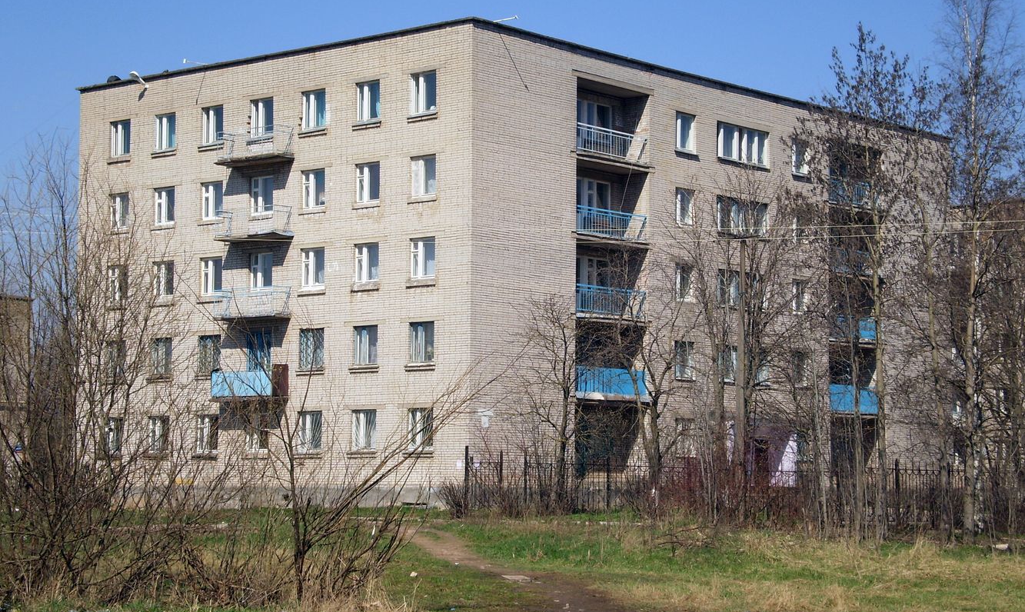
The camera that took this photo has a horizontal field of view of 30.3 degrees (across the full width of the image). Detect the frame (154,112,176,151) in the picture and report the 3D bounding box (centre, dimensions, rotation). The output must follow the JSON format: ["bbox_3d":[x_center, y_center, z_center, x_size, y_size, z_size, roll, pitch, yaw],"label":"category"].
[{"bbox_3d":[-12.544,-6.283,68.938,1.120,1.370,0.130,-3,-5,40],"label":"frame"}]

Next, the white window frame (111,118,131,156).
[{"bbox_3d":[-14.511,-6.210,70.611,1.120,1.370,0.130,-3,-5,40],"label":"white window frame"}]

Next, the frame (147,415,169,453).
[{"bbox_3d":[-12.890,4.695,69.161,1.120,1.400,0.120,-4,-6,37],"label":"frame"}]

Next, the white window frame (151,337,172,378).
[{"bbox_3d":[-12.575,1.861,68.388,1.120,1.370,0.130,-3,-5,40],"label":"white window frame"}]

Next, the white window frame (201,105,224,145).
[{"bbox_3d":[-10.562,-6.410,67.174,1.119,1.336,0.150,-4,-7,35],"label":"white window frame"}]

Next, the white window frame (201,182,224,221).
[{"bbox_3d":[-10.845,-3.775,68.495,1.120,1.400,0.120,-4,-6,37],"label":"white window frame"}]

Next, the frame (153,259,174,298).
[{"bbox_3d":[-12.525,-0.925,68.543,1.120,1.370,0.130,-3,-5,40],"label":"frame"}]

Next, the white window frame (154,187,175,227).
[{"bbox_3d":[-12.827,-3.648,69.948,1.120,1.400,0.120,-4,-6,37],"label":"white window frame"}]

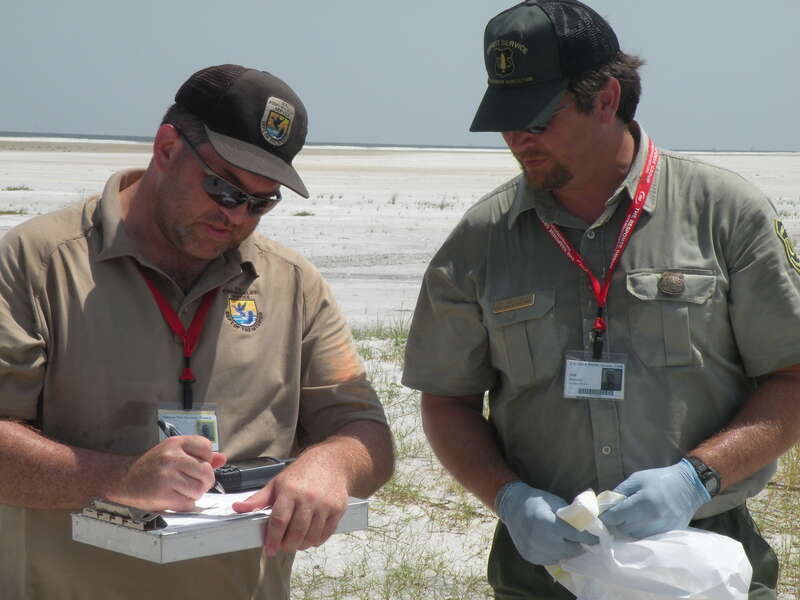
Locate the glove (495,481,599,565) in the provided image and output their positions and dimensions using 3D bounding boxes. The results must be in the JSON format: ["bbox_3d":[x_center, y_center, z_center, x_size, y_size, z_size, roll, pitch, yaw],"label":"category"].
[{"bbox_3d":[0.206,0.312,3.550,0.152,0.100,0.083,34,-5,23],"label":"glove"}]

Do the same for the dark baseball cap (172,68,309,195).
[{"bbox_3d":[-0.201,-0.252,3.610,0.170,0.140,0.265,21,11,-38],"label":"dark baseball cap"}]

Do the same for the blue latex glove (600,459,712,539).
[{"bbox_3d":[0.354,0.280,3.550,0.158,0.100,0.083,-24,-25,-20],"label":"blue latex glove"}]

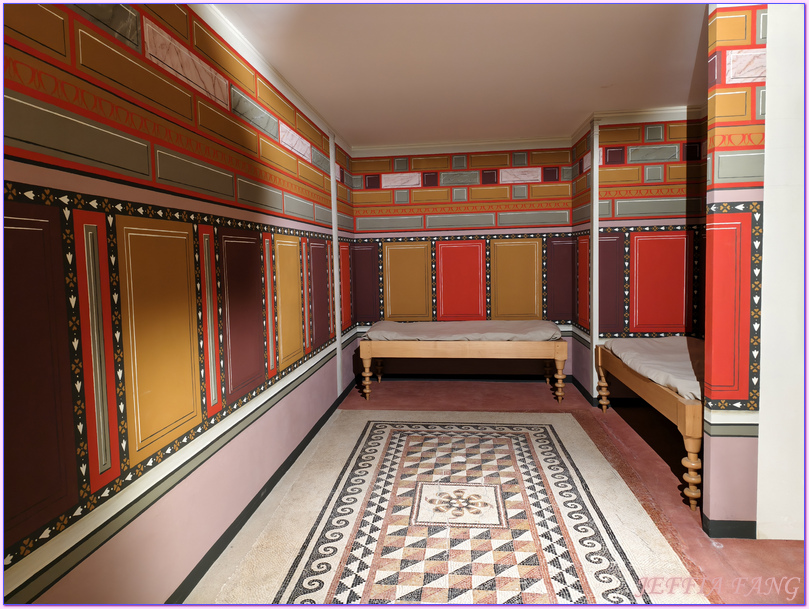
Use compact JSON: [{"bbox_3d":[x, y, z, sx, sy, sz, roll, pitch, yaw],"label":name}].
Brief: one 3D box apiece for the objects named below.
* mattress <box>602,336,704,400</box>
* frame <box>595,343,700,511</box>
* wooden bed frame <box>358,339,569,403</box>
[{"bbox_3d":[2.078,0.424,3.841,0.826,0.128,1.948,-1,4,7],"label":"mattress"},{"bbox_3d":[2.086,0.757,3.872,0.892,0.609,2.040,-1,4,7],"label":"frame"},{"bbox_3d":[0.622,0.642,5.795,2.040,0.609,0.892,-1,4,7],"label":"wooden bed frame"}]

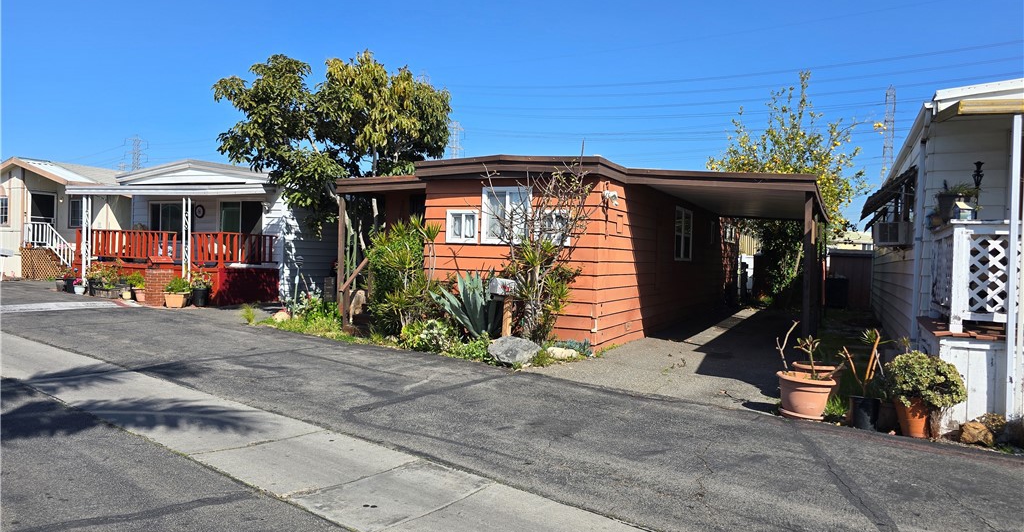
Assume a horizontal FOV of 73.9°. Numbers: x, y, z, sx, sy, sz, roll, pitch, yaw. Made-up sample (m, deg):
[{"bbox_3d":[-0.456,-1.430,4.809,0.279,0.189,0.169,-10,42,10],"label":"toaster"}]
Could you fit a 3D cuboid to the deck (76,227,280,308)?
[{"bbox_3d":[-10.187,-0.024,20.685,6.500,2.000,2.300,2,1,26],"label":"deck"}]

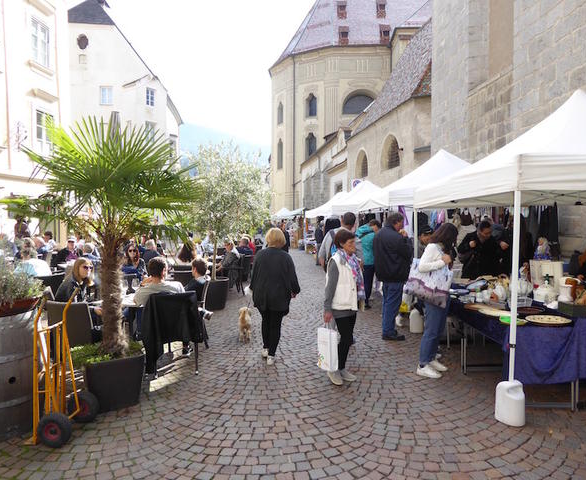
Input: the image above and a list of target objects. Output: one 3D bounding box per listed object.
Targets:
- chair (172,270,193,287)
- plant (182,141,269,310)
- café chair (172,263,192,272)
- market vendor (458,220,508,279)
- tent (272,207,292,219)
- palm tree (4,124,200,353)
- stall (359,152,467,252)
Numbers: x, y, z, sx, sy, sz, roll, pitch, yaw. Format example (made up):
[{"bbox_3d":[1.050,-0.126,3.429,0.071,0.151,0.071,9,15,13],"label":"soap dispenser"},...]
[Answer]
[{"bbox_3d":[-1.569,0.932,6.741,0.550,0.870,0.580,0,1,-3],"label":"chair"},{"bbox_3d":[-1.280,-0.280,8.766,1.650,3.200,1.600,0,1,0],"label":"plant"},{"bbox_3d":[-1.965,0.897,8.291,0.550,0.870,0.580,0,1,-6],"label":"café chair"},{"bbox_3d":[2.558,0.549,6.183,0.720,1.660,0.460,0,1,12],"label":"market vendor"},{"bbox_3d":[-0.813,-1.059,35.970,2.900,2.900,2.900,0,1,-6],"label":"tent"},{"bbox_3d":[-1.745,-0.015,4.170,1.750,2.120,1.700,0,1,0],"label":"palm tree"},{"bbox_3d":[2.938,-0.246,9.068,3.050,3.080,3.050,0,1,-3],"label":"stall"}]

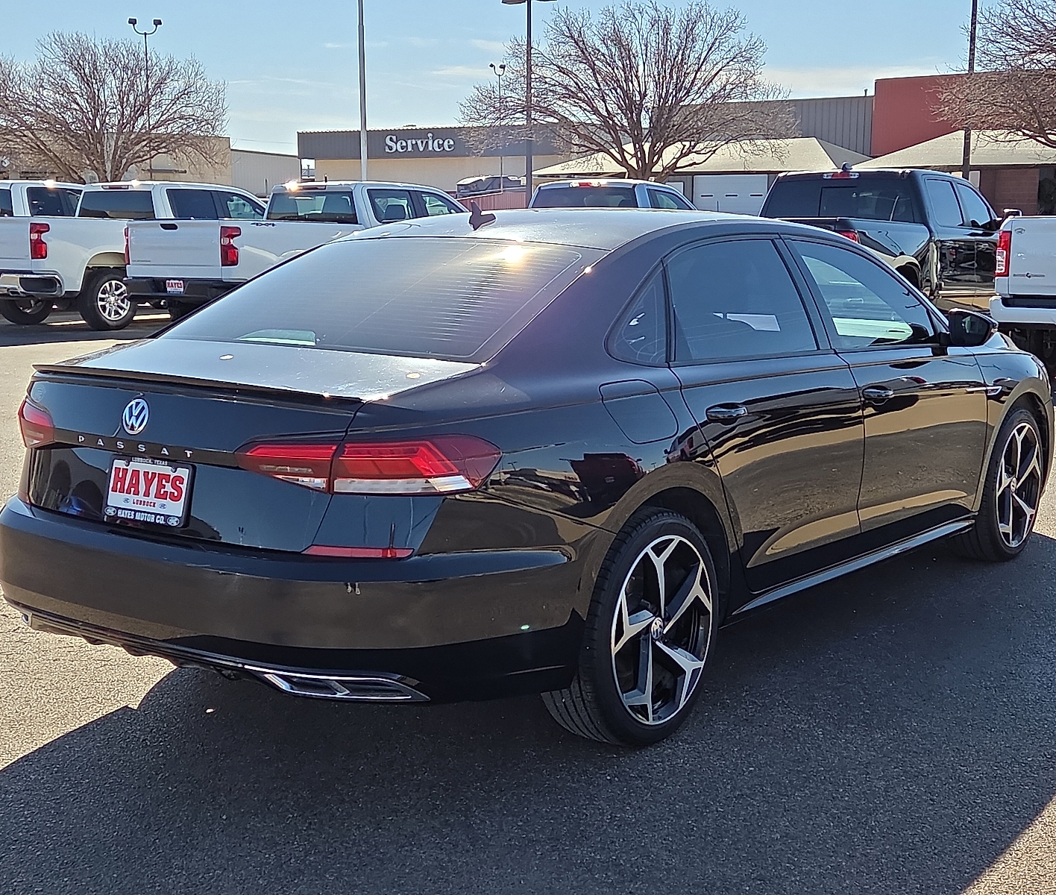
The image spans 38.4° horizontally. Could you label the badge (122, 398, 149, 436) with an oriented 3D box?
[{"bbox_3d":[-0.977,-0.077,3.778,0.096,0.096,0.015,6,-5,37],"label":"badge"}]

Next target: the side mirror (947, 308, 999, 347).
[{"bbox_3d":[1.667,-0.451,5.672,0.205,0.143,0.135,6,10,37],"label":"side mirror"}]

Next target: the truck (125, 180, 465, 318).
[{"bbox_3d":[-2.044,-2.336,18.721,2.060,1.920,5.885,6,11,40],"label":"truck"}]

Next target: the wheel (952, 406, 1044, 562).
[{"bbox_3d":[1.978,0.148,6.458,0.240,0.665,0.665,6,10,37],"label":"wheel"}]

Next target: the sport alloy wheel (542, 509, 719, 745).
[{"bbox_3d":[0.286,0.491,4.249,0.240,0.665,0.665,6,10,37],"label":"sport alloy wheel"}]

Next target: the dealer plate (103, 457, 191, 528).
[{"bbox_3d":[-0.961,0.113,3.824,0.312,0.165,0.020,6,-3,37],"label":"dealer plate"}]

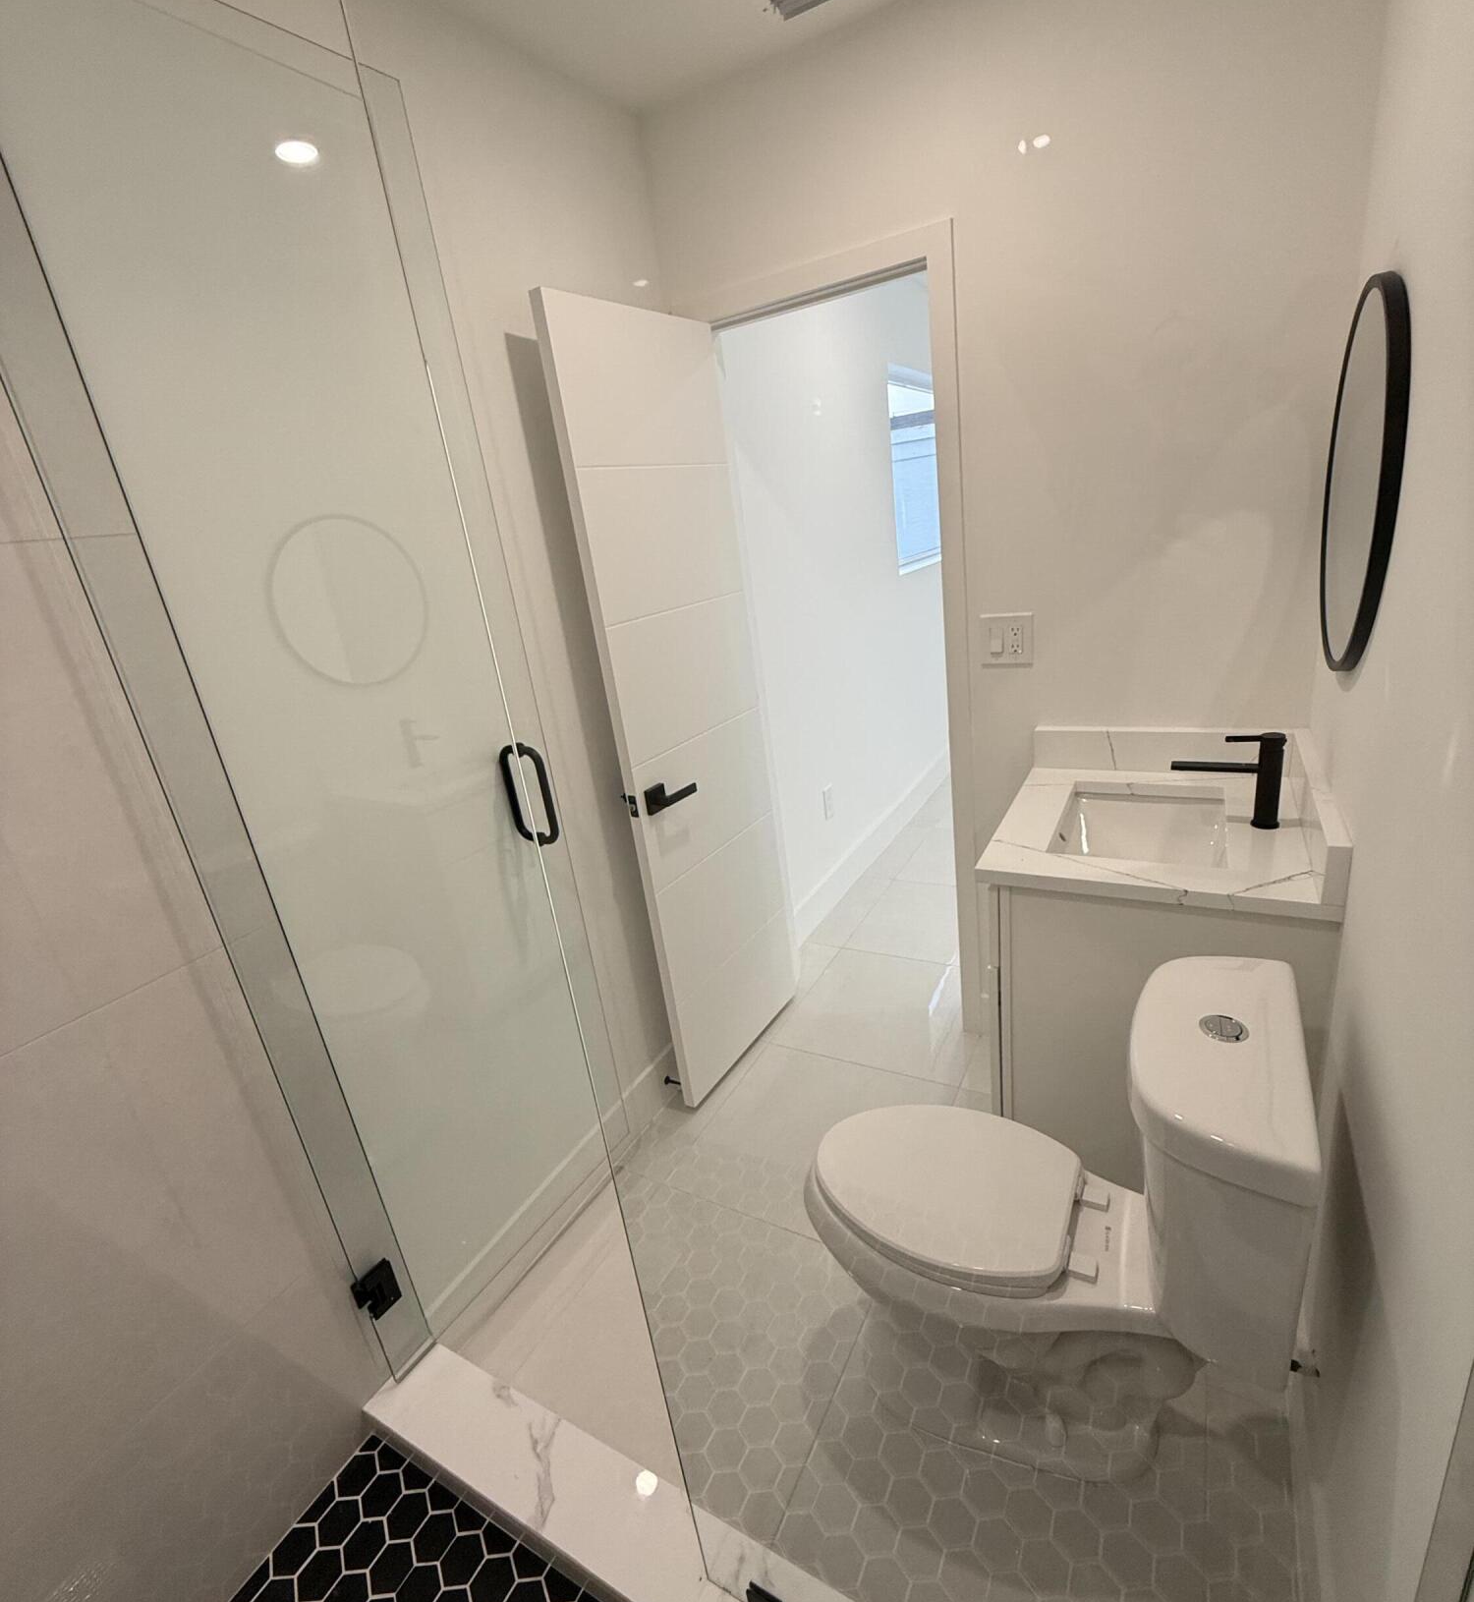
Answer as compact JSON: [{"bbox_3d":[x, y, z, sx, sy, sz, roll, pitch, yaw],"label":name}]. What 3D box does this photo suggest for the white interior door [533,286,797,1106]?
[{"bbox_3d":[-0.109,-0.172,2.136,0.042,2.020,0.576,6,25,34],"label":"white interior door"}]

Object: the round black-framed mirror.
[{"bbox_3d":[1.025,-0.520,1.317,0.027,0.605,0.605,4,23,30],"label":"round black-framed mirror"}]

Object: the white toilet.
[{"bbox_3d":[0.487,0.691,1.383,0.751,0.805,0.425,4,23,30],"label":"white toilet"}]

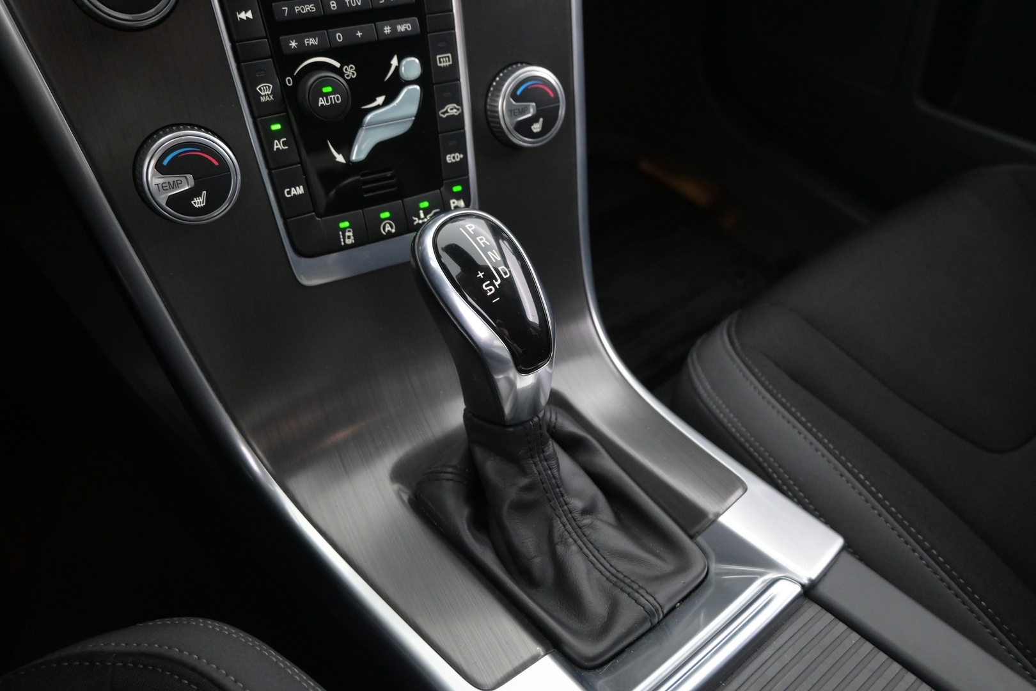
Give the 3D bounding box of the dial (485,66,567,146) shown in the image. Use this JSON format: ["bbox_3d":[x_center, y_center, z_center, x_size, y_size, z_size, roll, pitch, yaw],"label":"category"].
[{"bbox_3d":[0.006,-0.136,0.458,0.045,0.045,0.016,-20,22,-25],"label":"dial"}]

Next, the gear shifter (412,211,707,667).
[{"bbox_3d":[0.018,0.037,0.381,0.103,0.153,0.162,-28,51,-28],"label":"gear shifter"}]

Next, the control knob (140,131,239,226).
[{"bbox_3d":[-0.154,-0.079,0.382,0.045,0.045,0.016,-20,22,-25],"label":"control knob"}]

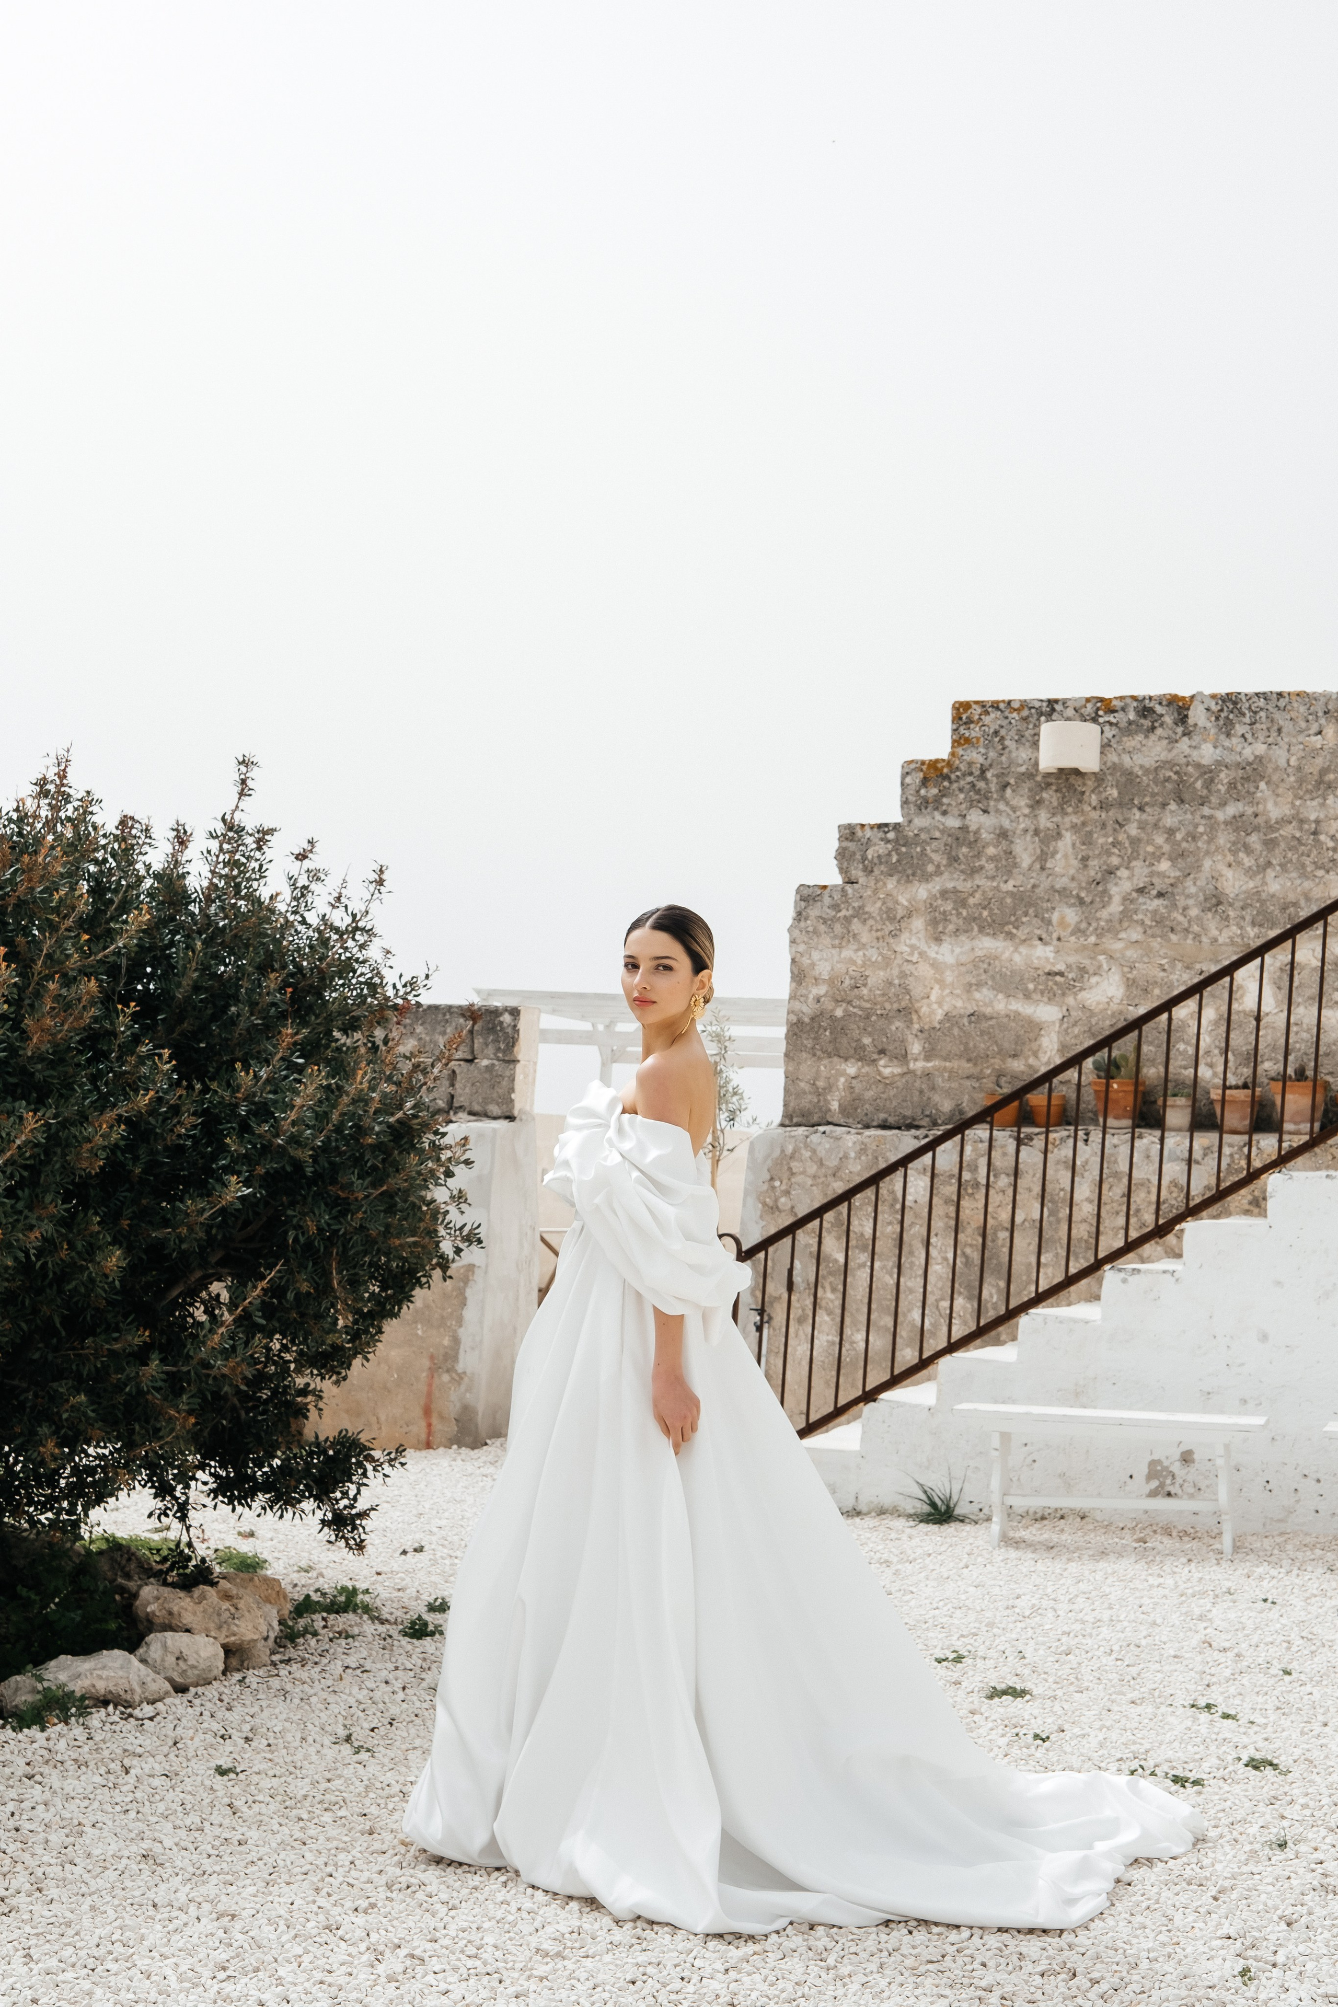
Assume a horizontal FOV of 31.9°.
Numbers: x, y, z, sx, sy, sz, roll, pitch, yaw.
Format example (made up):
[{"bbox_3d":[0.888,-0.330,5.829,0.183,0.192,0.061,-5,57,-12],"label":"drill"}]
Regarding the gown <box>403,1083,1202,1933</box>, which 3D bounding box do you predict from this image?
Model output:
[{"bbox_3d":[0.302,0.885,4.463,1.580,1.450,0.950,2,-4,-2],"label":"gown"}]

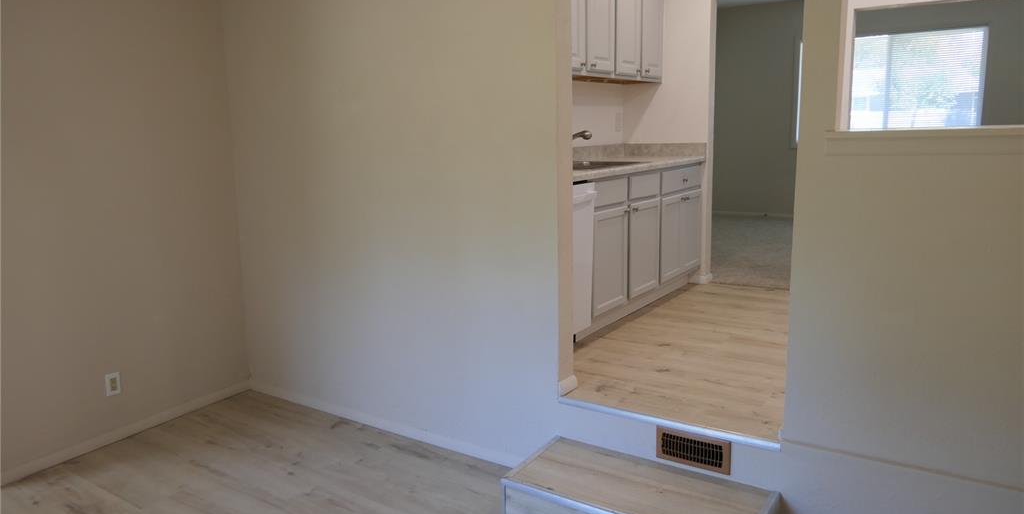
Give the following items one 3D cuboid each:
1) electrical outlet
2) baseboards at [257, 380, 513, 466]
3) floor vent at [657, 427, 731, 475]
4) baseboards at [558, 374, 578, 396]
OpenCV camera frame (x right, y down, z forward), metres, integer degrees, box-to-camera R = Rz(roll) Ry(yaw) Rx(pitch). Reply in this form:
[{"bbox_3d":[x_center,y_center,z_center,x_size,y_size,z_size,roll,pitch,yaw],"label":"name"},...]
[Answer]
[{"bbox_3d":[-2.023,0.647,3.466,0.009,0.115,0.071,6,12,34],"label":"electrical outlet"},{"bbox_3d":[-0.744,0.872,3.604,2.030,0.065,0.014,6,12,34],"label":"baseboards"},{"bbox_3d":[0.685,0.737,2.598,0.288,0.132,0.015,6,12,34],"label":"floor vent"},{"bbox_3d":[0.243,0.555,2.970,0.015,0.070,0.150,6,12,34],"label":"baseboards"}]

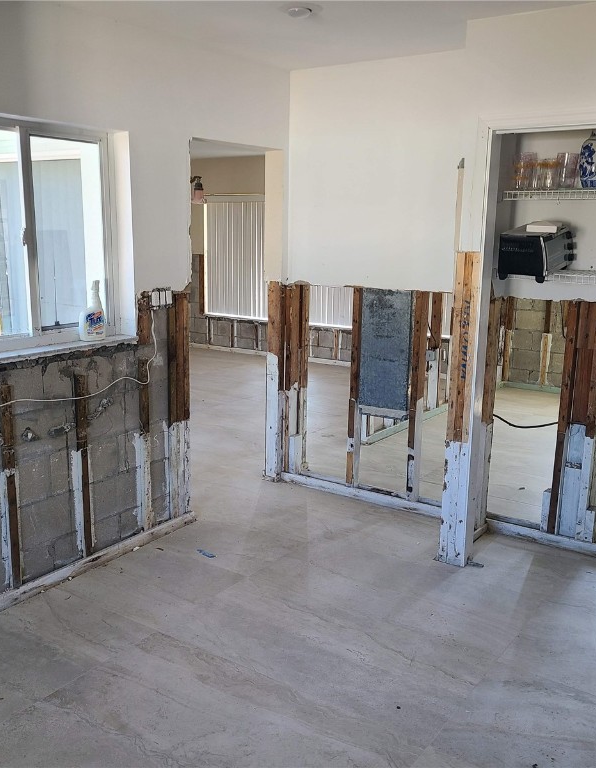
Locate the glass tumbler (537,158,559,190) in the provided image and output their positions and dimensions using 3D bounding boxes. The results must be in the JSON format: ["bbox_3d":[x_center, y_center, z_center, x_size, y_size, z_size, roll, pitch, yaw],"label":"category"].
[{"bbox_3d":[1.126,-0.949,3.482,0.090,0.138,0.090,1,12,0],"label":"glass tumbler"}]

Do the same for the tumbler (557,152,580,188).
[{"bbox_3d":[1.202,-0.946,3.429,0.092,0.154,0.092,9,14,34],"label":"tumbler"}]

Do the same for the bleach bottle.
[{"bbox_3d":[-0.978,-0.346,3.650,0.116,0.278,0.070,-8,15,-37],"label":"bleach bottle"}]

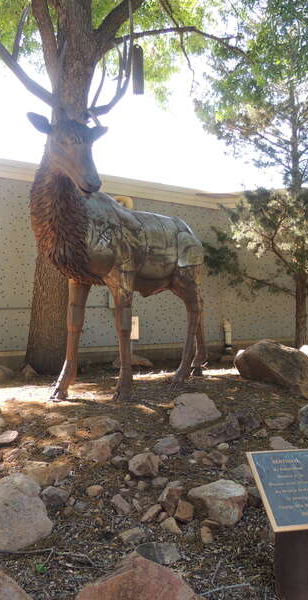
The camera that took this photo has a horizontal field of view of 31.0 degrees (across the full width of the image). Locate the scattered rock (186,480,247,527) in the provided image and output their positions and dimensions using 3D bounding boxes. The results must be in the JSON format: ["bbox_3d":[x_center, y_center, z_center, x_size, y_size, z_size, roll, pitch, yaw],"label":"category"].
[{"bbox_3d":[0.398,1.289,3.530,0.370,0.270,0.300,-1,-2,6],"label":"scattered rock"}]

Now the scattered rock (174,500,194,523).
[{"bbox_3d":[0.183,1.271,3.333,0.120,0.110,0.110,0,0,3],"label":"scattered rock"}]

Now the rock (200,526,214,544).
[{"bbox_3d":[0.279,1.228,2.893,0.073,0.087,0.073,0,0,6],"label":"rock"}]

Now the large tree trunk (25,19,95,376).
[{"bbox_3d":[-1.193,-1.306,7.000,0.850,4.400,0.650,-1,-2,0],"label":"large tree trunk"}]

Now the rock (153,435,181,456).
[{"bbox_3d":[0.090,1.048,3.997,0.202,0.130,0.160,0,0,1],"label":"rock"}]

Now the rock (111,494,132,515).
[{"bbox_3d":[-0.186,1.170,3.174,0.126,0.105,0.113,0,0,-3],"label":"rock"}]

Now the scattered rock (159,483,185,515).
[{"bbox_3d":[0.108,1.224,3.422,0.160,0.169,0.144,0,0,0],"label":"scattered rock"}]

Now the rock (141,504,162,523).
[{"bbox_3d":[-0.015,1.282,3.330,0.132,0.085,0.100,0,0,0],"label":"rock"}]

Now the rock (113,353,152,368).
[{"bbox_3d":[-0.300,0.844,7.734,0.558,0.201,0.390,0,0,0],"label":"rock"}]

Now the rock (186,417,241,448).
[{"bbox_3d":[0.431,0.961,4.022,0.392,0.224,0.235,0,0,26],"label":"rock"}]

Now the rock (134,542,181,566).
[{"bbox_3d":[0.019,1.400,3.040,0.274,0.100,0.200,0,0,0],"label":"rock"}]

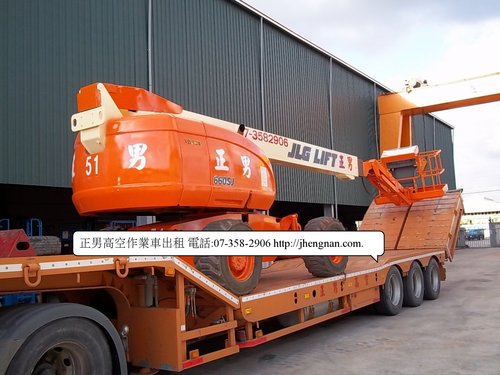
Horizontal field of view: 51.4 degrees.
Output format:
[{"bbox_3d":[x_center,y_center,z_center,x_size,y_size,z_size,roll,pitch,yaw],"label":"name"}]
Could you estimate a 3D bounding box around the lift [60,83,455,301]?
[{"bbox_3d":[1.303,0.220,10.683,2.490,2.800,11.100,-5,-5,39],"label":"lift"}]

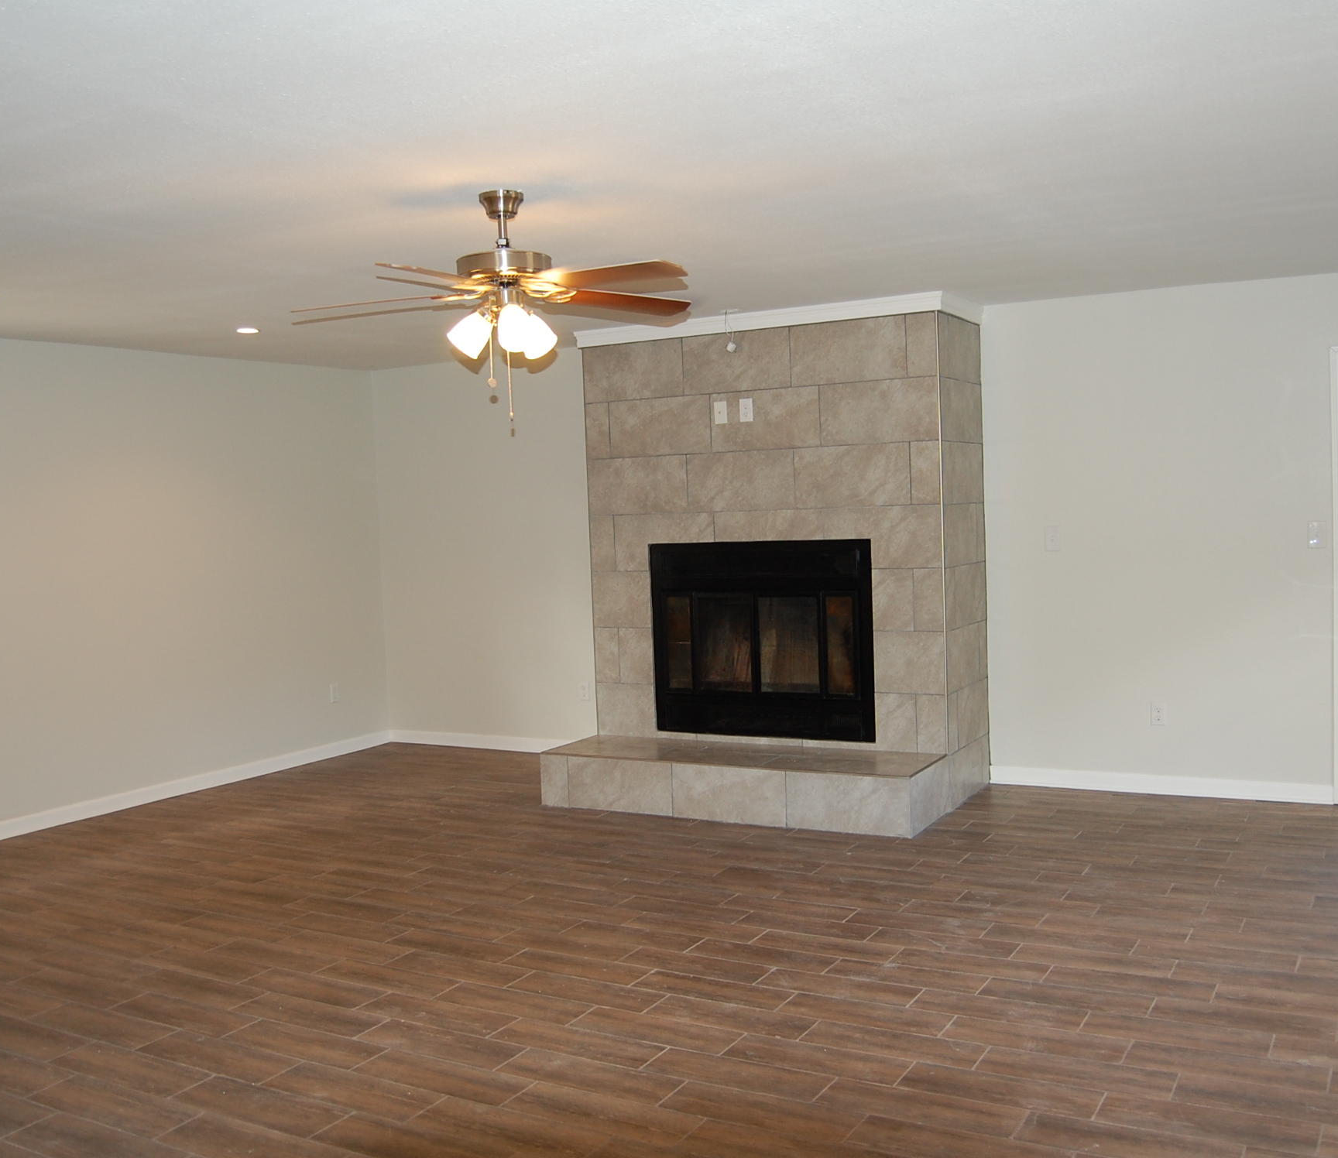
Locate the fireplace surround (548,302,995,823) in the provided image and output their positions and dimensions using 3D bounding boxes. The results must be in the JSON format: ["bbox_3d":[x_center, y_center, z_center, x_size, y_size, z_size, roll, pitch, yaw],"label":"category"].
[{"bbox_3d":[0.478,-0.066,6.674,1.952,2.364,1.237,0,4,29],"label":"fireplace surround"}]

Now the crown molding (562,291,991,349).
[{"bbox_3d":[0.548,-1.306,6.812,2.042,0.090,0.761,0,4,29],"label":"crown molding"}]

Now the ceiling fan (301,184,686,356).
[{"bbox_3d":[-0.488,-0.893,3.896,1.310,0.520,1.310,0,4,29],"label":"ceiling fan"}]

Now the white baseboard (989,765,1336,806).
[{"bbox_3d":[2.378,1.017,6.390,1.629,0.092,0.018,0,4,29],"label":"white baseboard"}]

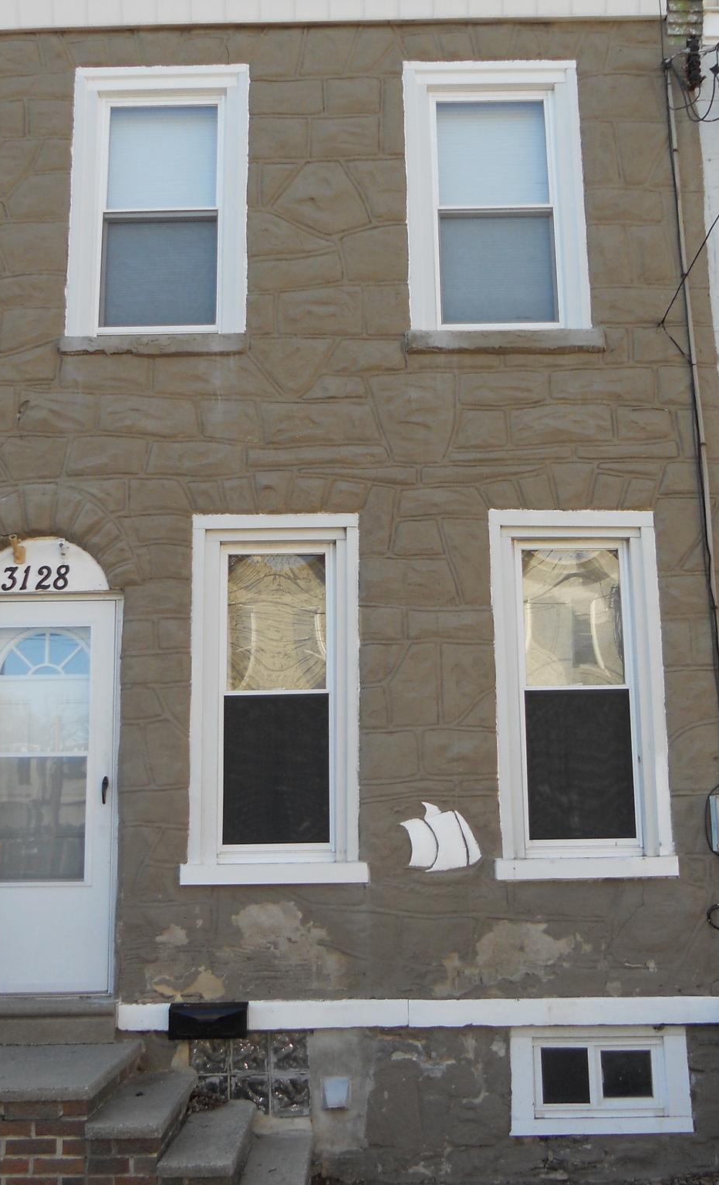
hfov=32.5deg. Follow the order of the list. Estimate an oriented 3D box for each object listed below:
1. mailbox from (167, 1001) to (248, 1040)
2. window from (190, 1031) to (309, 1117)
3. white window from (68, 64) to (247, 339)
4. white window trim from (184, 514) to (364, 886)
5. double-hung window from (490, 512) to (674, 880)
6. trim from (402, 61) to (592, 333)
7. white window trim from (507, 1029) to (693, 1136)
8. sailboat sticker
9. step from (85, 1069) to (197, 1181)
[{"bbox_3d":[-0.744,2.121,6.120,0.392,0.180,0.110,-1,-12,0],"label":"mailbox"},{"bbox_3d":[-0.549,2.418,6.213,0.599,0.403,0.100,-1,-12,0],"label":"window"},{"bbox_3d":[-1.159,-2.280,7.188,1.023,1.700,0.130,-1,-12,0],"label":"white window"},{"bbox_3d":[-0.449,0.545,6.559,0.924,1.962,0.150,-1,-12,0],"label":"white window trim"},{"bbox_3d":[1.170,0.522,6.556,0.912,1.956,0.150,-1,-12,0],"label":"double-hung window"},{"bbox_3d":[0.789,-2.312,7.186,1.021,1.702,0.130,-1,-12,0],"label":"trim"},{"bbox_3d":[1.194,2.428,6.147,0.883,0.501,0.110,-1,-12,0],"label":"white window trim"},{"bbox_3d":[0.420,1.262,6.355,0.413,0.349,0.030,-1,-12,0],"label":"sailboat sticker"},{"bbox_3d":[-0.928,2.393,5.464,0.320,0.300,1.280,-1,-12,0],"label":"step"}]

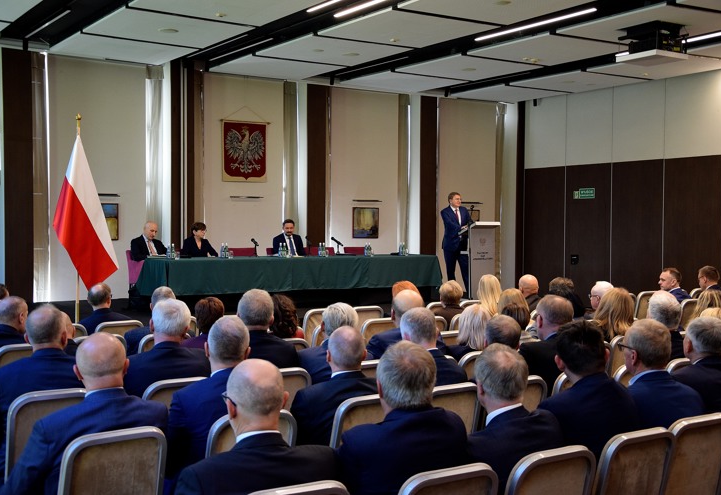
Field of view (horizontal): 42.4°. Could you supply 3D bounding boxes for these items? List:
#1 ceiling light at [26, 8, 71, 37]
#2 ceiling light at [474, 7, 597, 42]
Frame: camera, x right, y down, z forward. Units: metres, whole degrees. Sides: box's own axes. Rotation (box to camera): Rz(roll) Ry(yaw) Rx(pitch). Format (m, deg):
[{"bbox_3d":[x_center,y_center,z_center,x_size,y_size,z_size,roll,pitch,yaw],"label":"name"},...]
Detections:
[{"bbox_3d":[-4.323,-3.091,12.826,0.080,0.080,2.070,0,1,-34],"label":"ceiling light"},{"bbox_3d":[2.333,-3.049,12.696,0.080,0.080,2.336,0,1,-34],"label":"ceiling light"}]

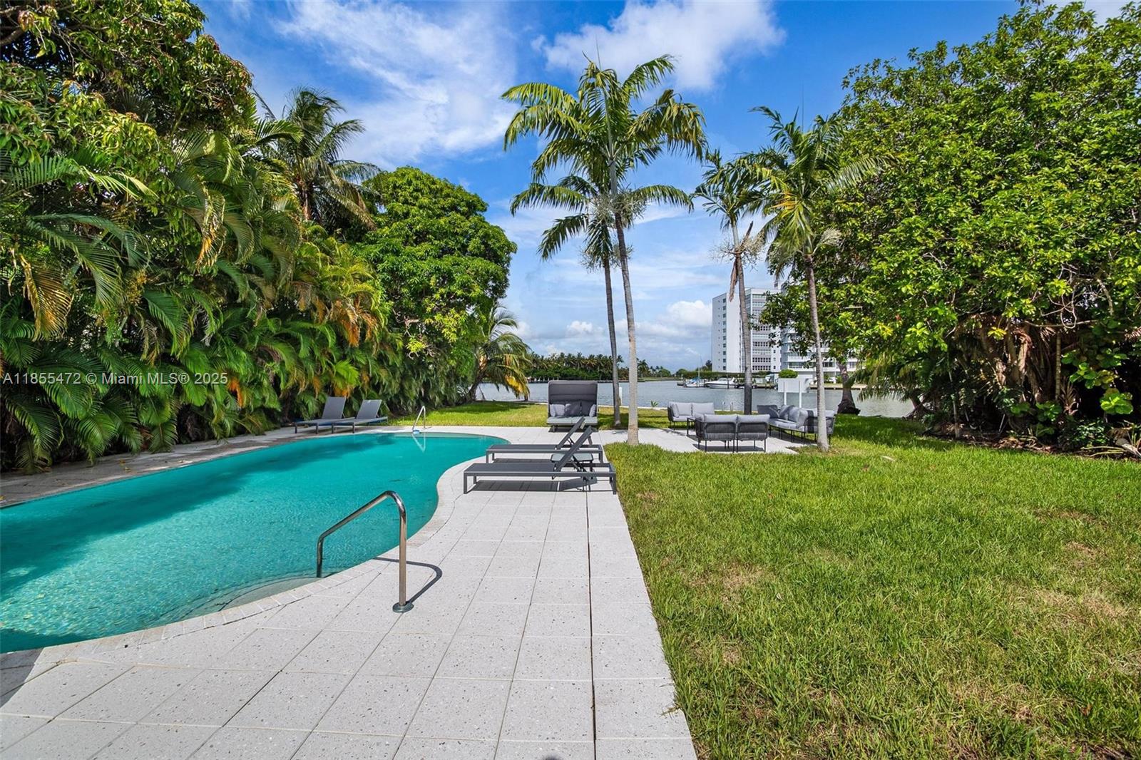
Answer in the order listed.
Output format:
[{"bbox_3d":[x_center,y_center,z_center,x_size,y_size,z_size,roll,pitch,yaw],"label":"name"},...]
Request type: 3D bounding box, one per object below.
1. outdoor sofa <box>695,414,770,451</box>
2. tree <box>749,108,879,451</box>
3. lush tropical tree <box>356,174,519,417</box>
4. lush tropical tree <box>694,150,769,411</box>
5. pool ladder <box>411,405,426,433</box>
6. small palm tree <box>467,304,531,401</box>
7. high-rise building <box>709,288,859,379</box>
[{"bbox_3d":[3.410,1.098,9.390,1.340,0.765,0.750,0,0,2],"label":"outdoor sofa"},{"bbox_3d":[5.200,-2.130,9.450,2.800,7.200,2.800,0,0,0],"label":"tree"},{"bbox_3d":[-5.850,-3.800,19.000,7.100,10.400,6.800,0,0,0],"label":"lush tropical tree"},{"bbox_3d":[5.200,-2.950,14.200,2.700,8.800,2.700,0,0,0],"label":"lush tropical tree"},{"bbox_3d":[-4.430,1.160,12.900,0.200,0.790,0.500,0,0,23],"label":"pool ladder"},{"bbox_3d":[-4.500,-1.700,27.600,4.200,6.100,4.200,0,0,0],"label":"small palm tree"},{"bbox_3d":[72.000,-15.200,150.000,42.000,32.500,32.000,0,0,-13],"label":"high-rise building"}]

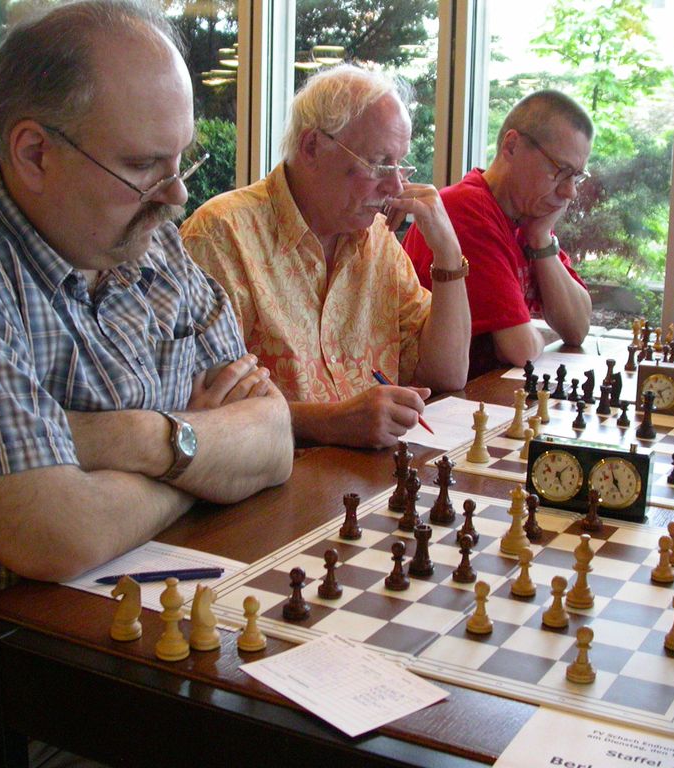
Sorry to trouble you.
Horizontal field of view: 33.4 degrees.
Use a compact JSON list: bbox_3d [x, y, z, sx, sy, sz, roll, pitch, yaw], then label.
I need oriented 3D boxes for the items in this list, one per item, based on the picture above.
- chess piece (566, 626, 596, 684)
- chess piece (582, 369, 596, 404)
[{"bbox_3d":[0.207,0.225,0.944,0.026,0.048,0.026,7,14,29],"label":"chess piece"},{"bbox_3d":[0.452,0.004,2.022,0.030,0.060,0.028,4,12,17],"label":"chess piece"}]

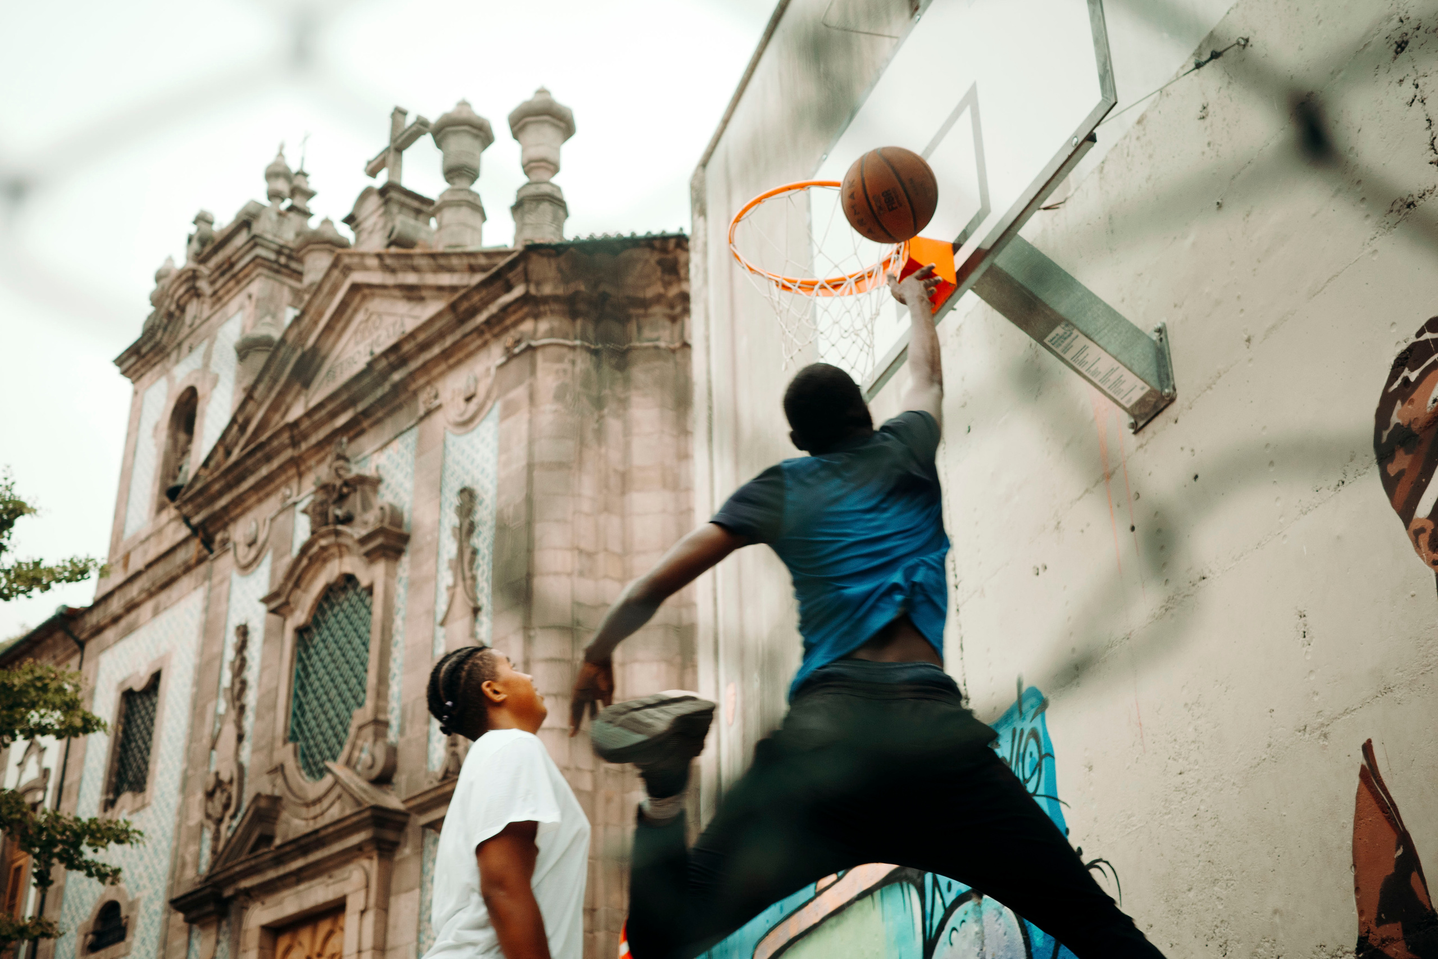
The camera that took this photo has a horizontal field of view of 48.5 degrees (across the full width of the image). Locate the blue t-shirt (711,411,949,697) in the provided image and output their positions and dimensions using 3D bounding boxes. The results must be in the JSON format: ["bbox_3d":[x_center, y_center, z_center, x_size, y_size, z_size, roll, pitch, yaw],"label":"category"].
[{"bbox_3d":[0.233,0.148,3.360,0.490,0.600,0.310,-1,-34,-10],"label":"blue t-shirt"}]

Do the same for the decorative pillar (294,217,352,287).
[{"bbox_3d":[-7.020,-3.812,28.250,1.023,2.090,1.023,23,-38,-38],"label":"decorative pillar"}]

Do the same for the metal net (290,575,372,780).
[{"bbox_3d":[-5.618,2.878,23.237,0.308,3.047,2.057,23,-38,-38],"label":"metal net"}]

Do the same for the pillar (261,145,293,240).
[{"bbox_3d":[-8.565,-5.576,31.013,0.616,2.530,0.616,23,-38,-38],"label":"pillar"}]

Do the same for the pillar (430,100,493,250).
[{"bbox_3d":[-3.601,-4.214,22.143,0.840,2.695,0.840,23,-37,-38],"label":"pillar"}]

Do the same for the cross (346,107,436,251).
[{"bbox_3d":[-5.561,-5.207,27.431,1.100,3.190,1.815,23,-38,-38],"label":"cross"}]

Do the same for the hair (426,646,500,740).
[{"bbox_3d":[-0.503,0.426,3.200,0.180,0.175,0.165,-27,-17,-27],"label":"hair"}]

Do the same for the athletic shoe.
[{"bbox_3d":[-0.148,0.593,3.600,0.300,0.115,0.160,-15,-50,-21],"label":"athletic shoe"}]

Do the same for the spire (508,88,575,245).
[{"bbox_3d":[-2.296,-4.059,20.532,0.840,2.512,0.840,23,-37,-38],"label":"spire"}]

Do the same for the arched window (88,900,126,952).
[{"bbox_3d":[-8.849,6.539,23.553,0.250,0.679,1.118,23,-37,-38],"label":"arched window"}]

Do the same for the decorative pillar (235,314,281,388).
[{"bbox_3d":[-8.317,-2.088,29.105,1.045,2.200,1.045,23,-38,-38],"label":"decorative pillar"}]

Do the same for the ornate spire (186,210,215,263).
[{"bbox_3d":[-9.482,-4.386,29.095,0.500,1.379,0.500,23,-37,-38],"label":"ornate spire"}]

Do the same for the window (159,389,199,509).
[{"bbox_3d":[-9.135,-0.534,27.422,0.320,2.296,1.028,23,-37,-38],"label":"window"}]

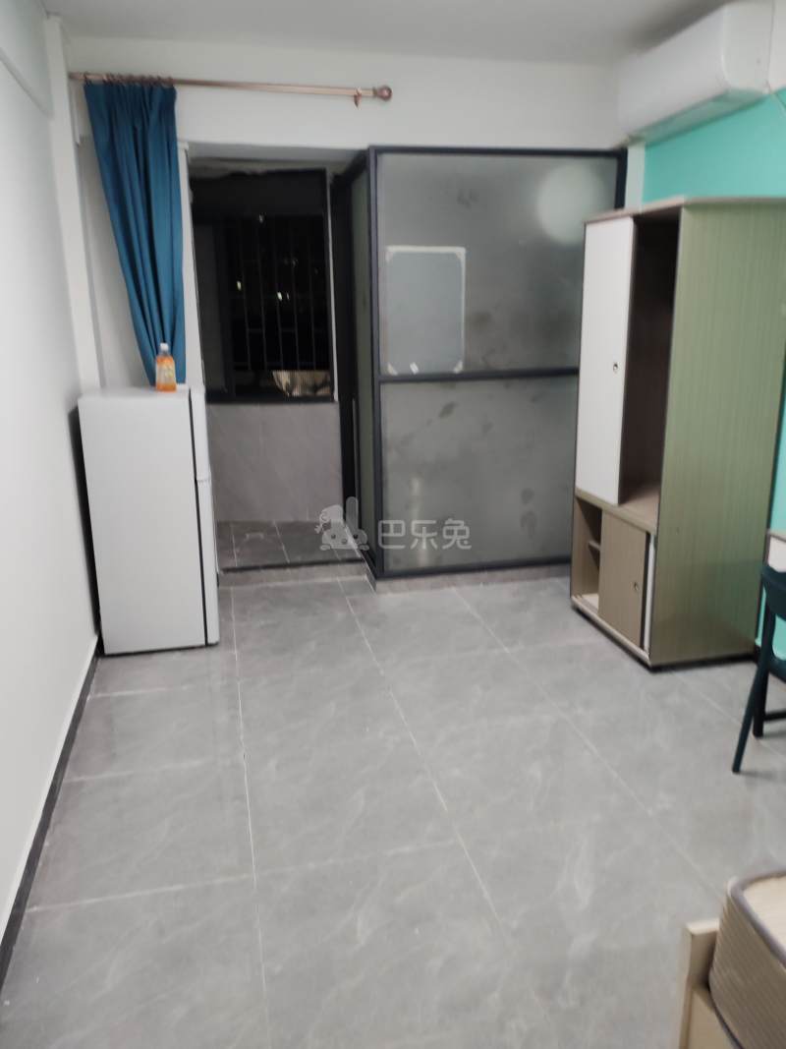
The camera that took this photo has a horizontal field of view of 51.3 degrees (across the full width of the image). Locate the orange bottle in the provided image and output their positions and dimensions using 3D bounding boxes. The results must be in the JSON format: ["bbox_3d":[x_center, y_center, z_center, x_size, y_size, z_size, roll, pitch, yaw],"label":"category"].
[{"bbox_3d":[-1.011,-0.702,3.640,0.077,0.212,0.077,-4,15,-12],"label":"orange bottle"}]

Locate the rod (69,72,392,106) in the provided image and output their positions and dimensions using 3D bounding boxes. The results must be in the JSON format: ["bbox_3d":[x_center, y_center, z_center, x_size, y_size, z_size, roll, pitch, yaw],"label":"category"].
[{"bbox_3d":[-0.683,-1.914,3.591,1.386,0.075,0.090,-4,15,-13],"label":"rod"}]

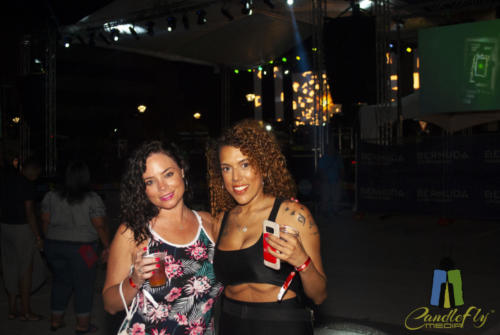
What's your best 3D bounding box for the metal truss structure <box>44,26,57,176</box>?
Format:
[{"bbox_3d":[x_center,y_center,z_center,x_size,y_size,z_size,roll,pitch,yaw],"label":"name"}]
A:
[{"bbox_3d":[-7.172,-2.157,24.000,0.380,5.850,0.380,2,2,43],"label":"metal truss structure"}]

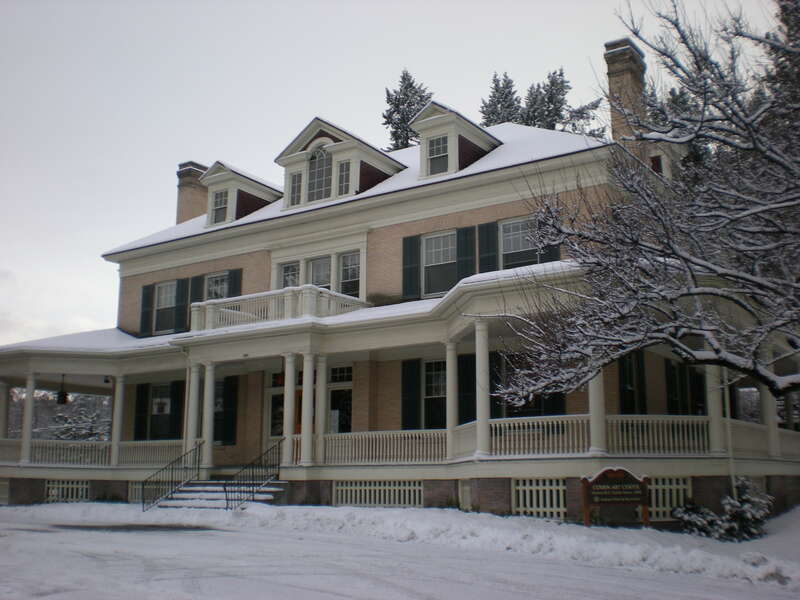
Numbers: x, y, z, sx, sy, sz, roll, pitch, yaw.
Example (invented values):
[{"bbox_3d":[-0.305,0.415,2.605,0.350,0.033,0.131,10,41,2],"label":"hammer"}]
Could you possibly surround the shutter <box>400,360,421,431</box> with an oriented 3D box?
[{"bbox_3d":[0.316,2.707,24.014,0.617,2.127,0.059,-8,-14,33],"label":"shutter"}]

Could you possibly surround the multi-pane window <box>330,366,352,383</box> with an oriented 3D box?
[{"bbox_3d":[-1.683,2.162,25.527,0.833,0.490,0.127,-8,-14,33],"label":"multi-pane window"}]

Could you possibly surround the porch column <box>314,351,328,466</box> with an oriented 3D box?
[{"bbox_3d":[-2.078,2.903,23.191,0.360,2.800,0.360,0,-12,0],"label":"porch column"}]

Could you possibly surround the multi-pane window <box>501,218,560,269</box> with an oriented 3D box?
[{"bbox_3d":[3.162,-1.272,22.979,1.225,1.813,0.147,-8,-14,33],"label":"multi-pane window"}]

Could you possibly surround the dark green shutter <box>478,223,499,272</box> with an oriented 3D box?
[{"bbox_3d":[2.376,-1.182,23.424,0.588,1.784,0.059,-8,-14,33],"label":"dark green shutter"}]

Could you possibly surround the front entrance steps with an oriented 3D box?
[{"bbox_3d":[-4.269,4.778,21.602,3.490,0.675,1.274,-8,-15,33],"label":"front entrance steps"}]

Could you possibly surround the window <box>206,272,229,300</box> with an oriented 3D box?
[{"bbox_3d":[-5.788,0.018,27.700,1.069,1.772,0.150,-8,-15,33],"label":"window"}]

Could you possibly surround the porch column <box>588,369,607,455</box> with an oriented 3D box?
[{"bbox_3d":[3.833,1.576,17.144,0.360,2.800,0.360,-8,-15,33],"label":"porch column"}]

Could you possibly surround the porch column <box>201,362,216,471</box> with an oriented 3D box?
[{"bbox_3d":[-5.102,3.025,23.337,0.310,2.763,0.310,-8,-15,33],"label":"porch column"}]

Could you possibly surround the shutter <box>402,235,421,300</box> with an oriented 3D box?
[{"bbox_3d":[0.316,-0.941,25.110,0.600,1.780,0.050,-8,-15,33],"label":"shutter"}]

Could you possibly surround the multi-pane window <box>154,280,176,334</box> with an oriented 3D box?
[{"bbox_3d":[-8.261,0.240,30.720,1.150,1.800,0.120,-8,-15,33],"label":"multi-pane window"}]

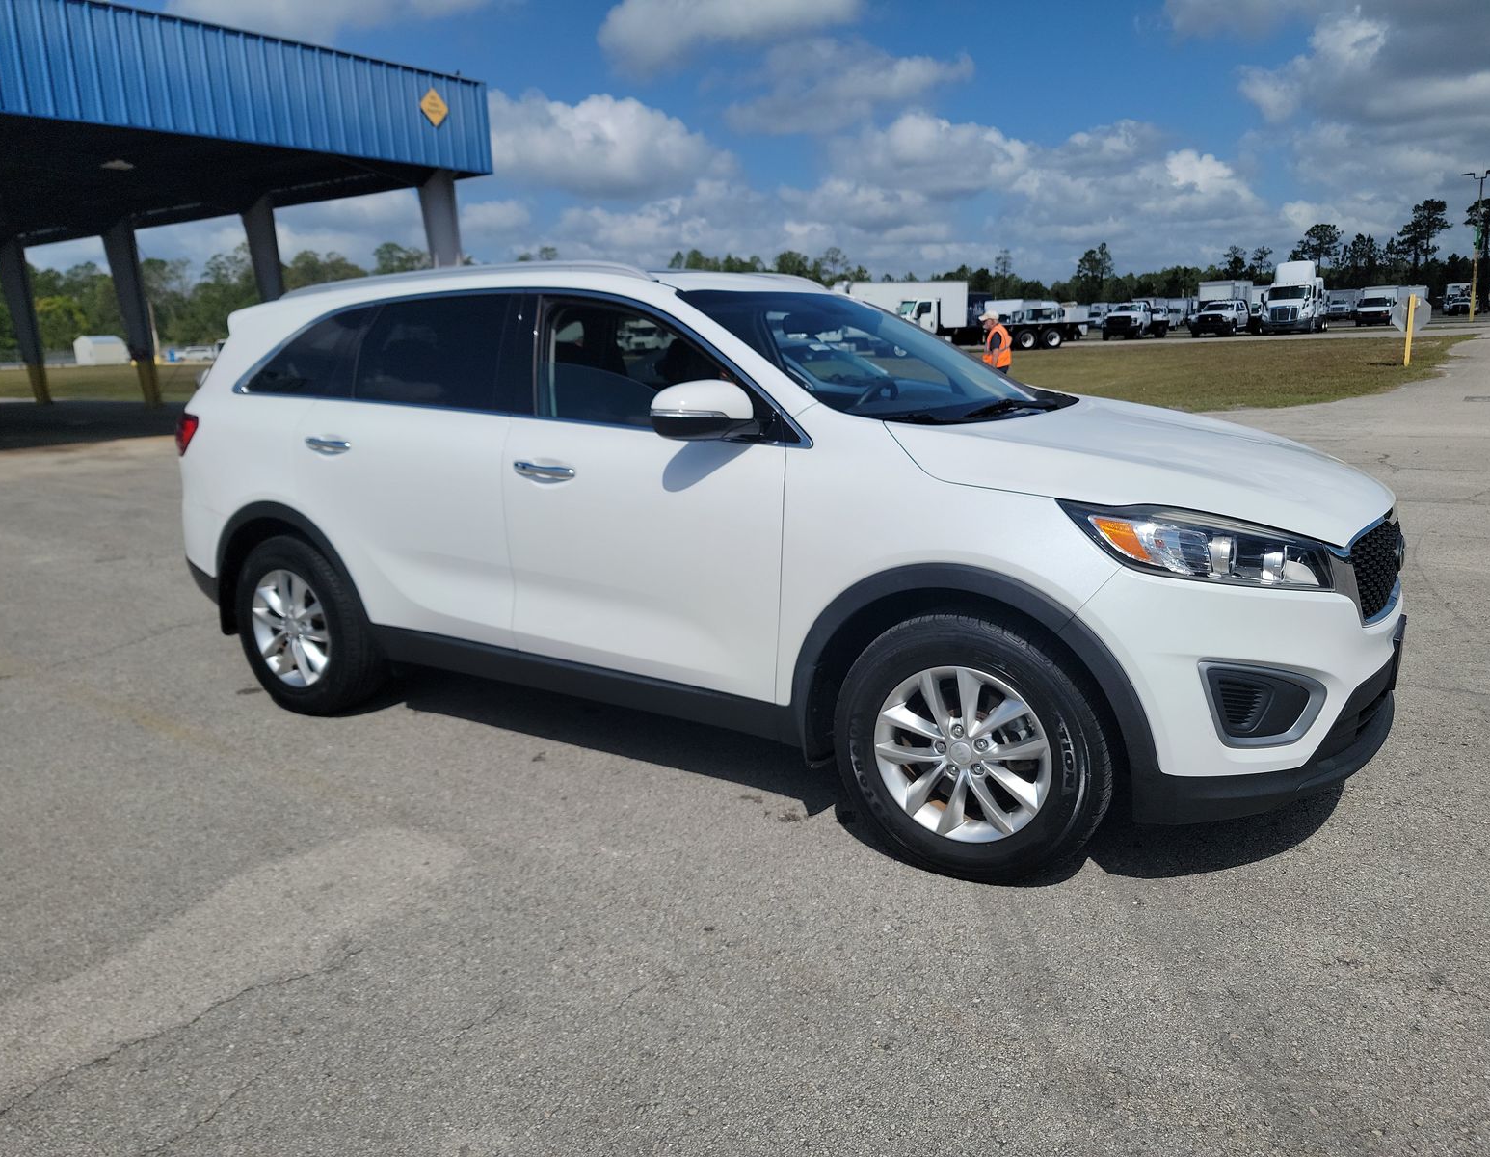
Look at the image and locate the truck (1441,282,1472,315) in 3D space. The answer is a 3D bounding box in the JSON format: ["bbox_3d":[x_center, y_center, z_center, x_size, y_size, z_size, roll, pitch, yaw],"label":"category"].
[{"bbox_3d":[72.790,-28.454,108.848,2.500,3.300,7.800,8,17,39],"label":"truck"}]

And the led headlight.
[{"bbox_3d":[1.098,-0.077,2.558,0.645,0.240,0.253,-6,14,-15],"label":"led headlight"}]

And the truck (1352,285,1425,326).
[{"bbox_3d":[47.953,-20.238,79.473,2.400,2.900,6.200,10,18,44],"label":"truck"}]

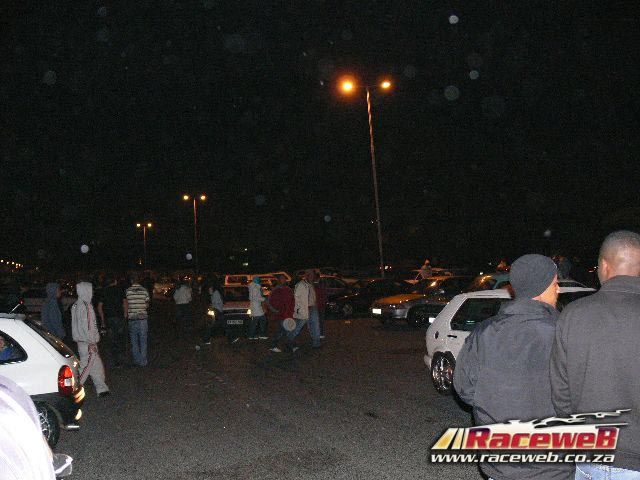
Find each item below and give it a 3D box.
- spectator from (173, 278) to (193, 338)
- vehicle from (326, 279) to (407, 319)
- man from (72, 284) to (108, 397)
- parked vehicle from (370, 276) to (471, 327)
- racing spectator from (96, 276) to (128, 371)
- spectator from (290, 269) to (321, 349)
[{"bbox_3d":[-3.910,1.974,18.400,0.540,1.700,0.360,-2,-3,-5],"label":"spectator"},{"bbox_3d":[1.930,2.079,24.300,4.100,1.400,1.680,-2,-3,-18],"label":"vehicle"},{"bbox_3d":[-3.476,1.492,9.800,0.500,1.700,0.480,-1,-4,-37],"label":"man"},{"bbox_3d":[3.600,1.773,19.800,4.200,1.380,1.680,-2,-3,-18],"label":"parked vehicle"},{"bbox_3d":[-4.060,1.647,12.600,0.560,1.750,0.360,-2,-3,0],"label":"racing spectator"},{"bbox_3d":[-0.298,1.521,14.300,0.500,1.750,0.520,-4,-3,21],"label":"spectator"}]

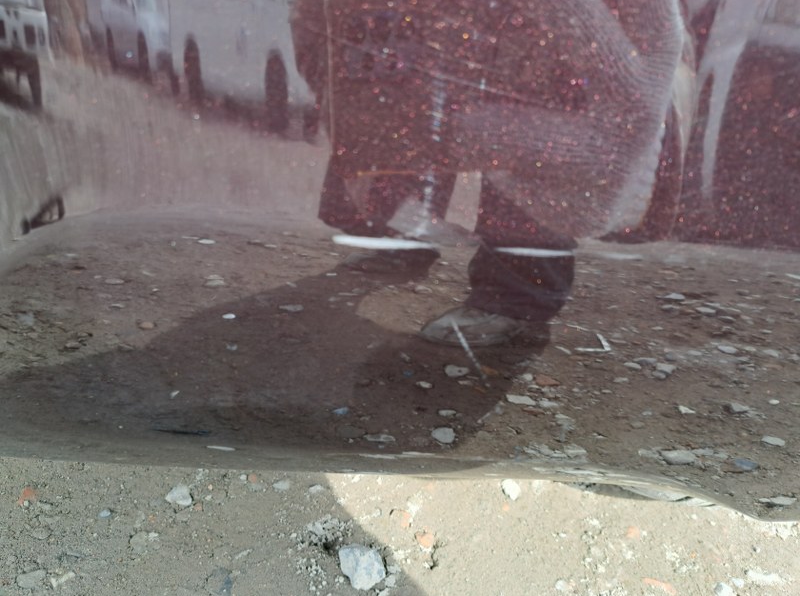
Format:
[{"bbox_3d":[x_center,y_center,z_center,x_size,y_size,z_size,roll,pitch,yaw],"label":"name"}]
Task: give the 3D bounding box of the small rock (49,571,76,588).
[{"bbox_3d":[-0.388,0.324,0.638,0.027,0.011,0.016,-14,36,-21],"label":"small rock"}]

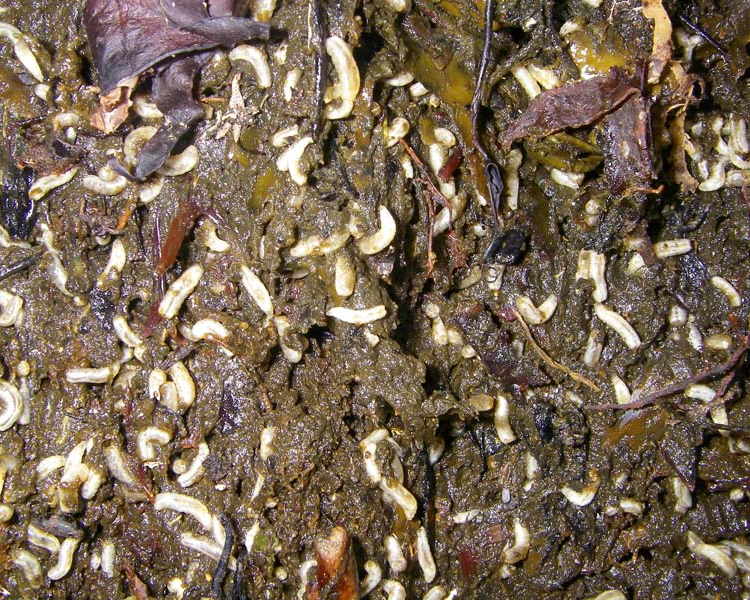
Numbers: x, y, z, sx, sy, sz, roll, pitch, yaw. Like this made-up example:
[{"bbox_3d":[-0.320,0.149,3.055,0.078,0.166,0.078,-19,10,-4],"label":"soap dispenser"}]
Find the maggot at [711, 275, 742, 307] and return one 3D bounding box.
[{"bbox_3d":[0.072,-0.002,0.180,0.008,0.003,0.003,44,82,8],"label":"maggot"}]

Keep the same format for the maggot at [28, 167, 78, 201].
[{"bbox_3d":[-0.067,-0.024,0.182,0.012,0.003,0.003,-30,80,-6],"label":"maggot"}]

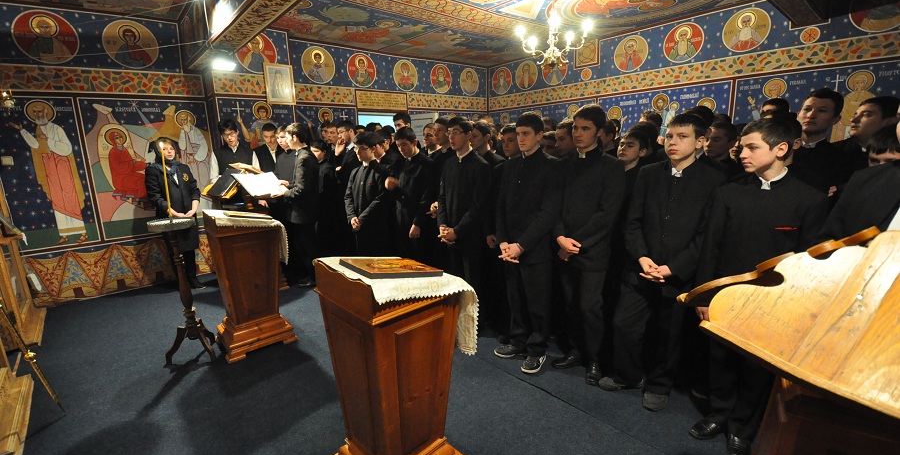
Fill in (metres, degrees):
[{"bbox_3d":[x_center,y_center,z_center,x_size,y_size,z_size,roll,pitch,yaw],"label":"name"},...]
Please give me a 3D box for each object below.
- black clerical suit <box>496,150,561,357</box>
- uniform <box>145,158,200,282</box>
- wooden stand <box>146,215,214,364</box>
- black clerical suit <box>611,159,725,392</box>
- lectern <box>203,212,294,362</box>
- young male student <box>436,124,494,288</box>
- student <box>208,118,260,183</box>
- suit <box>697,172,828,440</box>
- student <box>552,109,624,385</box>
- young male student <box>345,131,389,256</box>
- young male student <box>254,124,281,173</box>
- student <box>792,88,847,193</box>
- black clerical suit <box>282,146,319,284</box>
[{"bbox_3d":[0.519,0.205,2.605,0.480,1.451,0.350,9,15,39],"label":"black clerical suit"},{"bbox_3d":[-3.083,-0.079,4.287,0.520,1.399,0.330,-12,16,-42],"label":"uniform"},{"bbox_3d":[-1.946,0.463,2.735,0.400,1.050,0.400,-10,15,-36],"label":"wooden stand"},{"bbox_3d":[1.258,0.333,2.199,0.360,1.380,0.500,-12,17,-38],"label":"black clerical suit"},{"bbox_3d":[-1.604,0.391,2.979,0.510,1.080,0.510,-12,16,-42],"label":"lectern"},{"bbox_3d":[0.123,-0.003,3.090,0.480,1.734,0.370,7,14,35],"label":"young male student"},{"bbox_3d":[-2.371,-0.304,4.183,0.500,1.780,0.340,-9,14,-31],"label":"student"},{"bbox_3d":[1.416,0.400,1.835,0.490,1.328,0.340,10,16,43],"label":"suit"},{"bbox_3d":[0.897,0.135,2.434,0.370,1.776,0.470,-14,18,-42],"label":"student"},{"bbox_3d":[-0.784,-0.064,3.598,0.470,1.682,0.360,4,13,25],"label":"young male student"},{"bbox_3d":[-2.061,-0.297,4.508,0.500,1.821,0.340,-9,15,-30],"label":"young male student"},{"bbox_3d":[2.072,0.117,2.279,0.340,1.820,0.500,-12,17,-38],"label":"student"},{"bbox_3d":[-1.689,-0.110,4.241,0.380,1.500,0.470,-7,14,-22],"label":"black clerical suit"}]

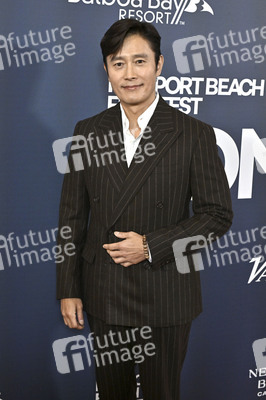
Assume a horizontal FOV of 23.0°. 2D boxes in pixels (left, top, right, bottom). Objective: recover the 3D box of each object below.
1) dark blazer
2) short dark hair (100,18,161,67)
[{"bbox_3d":[0.034,0.027,2.100,0.560,0.720,0.340,5,10,20],"label":"dark blazer"},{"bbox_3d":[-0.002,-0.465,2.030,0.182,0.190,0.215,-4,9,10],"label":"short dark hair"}]

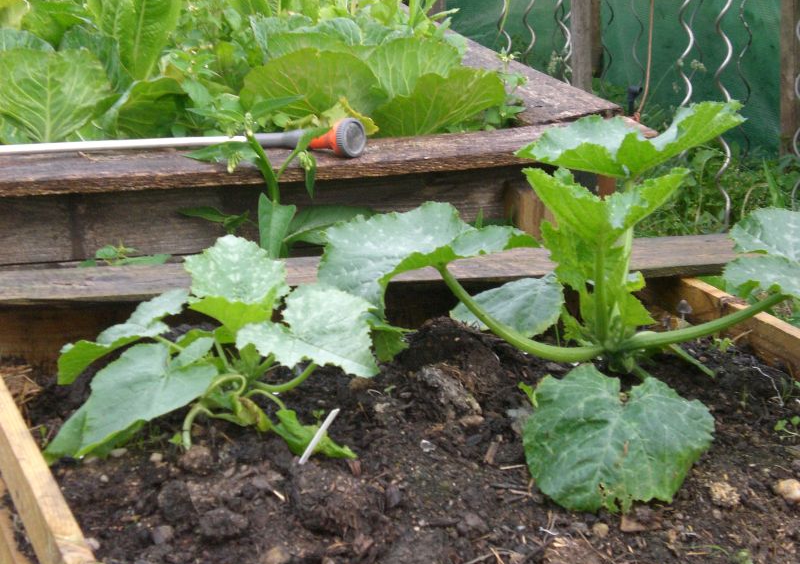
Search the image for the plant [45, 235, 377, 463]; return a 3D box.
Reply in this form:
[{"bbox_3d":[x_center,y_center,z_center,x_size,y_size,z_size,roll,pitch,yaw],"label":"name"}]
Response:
[{"bbox_3d":[-0.247,0.065,2.360,0.430,0.215,0.400,0,18,0],"label":"plant"}]

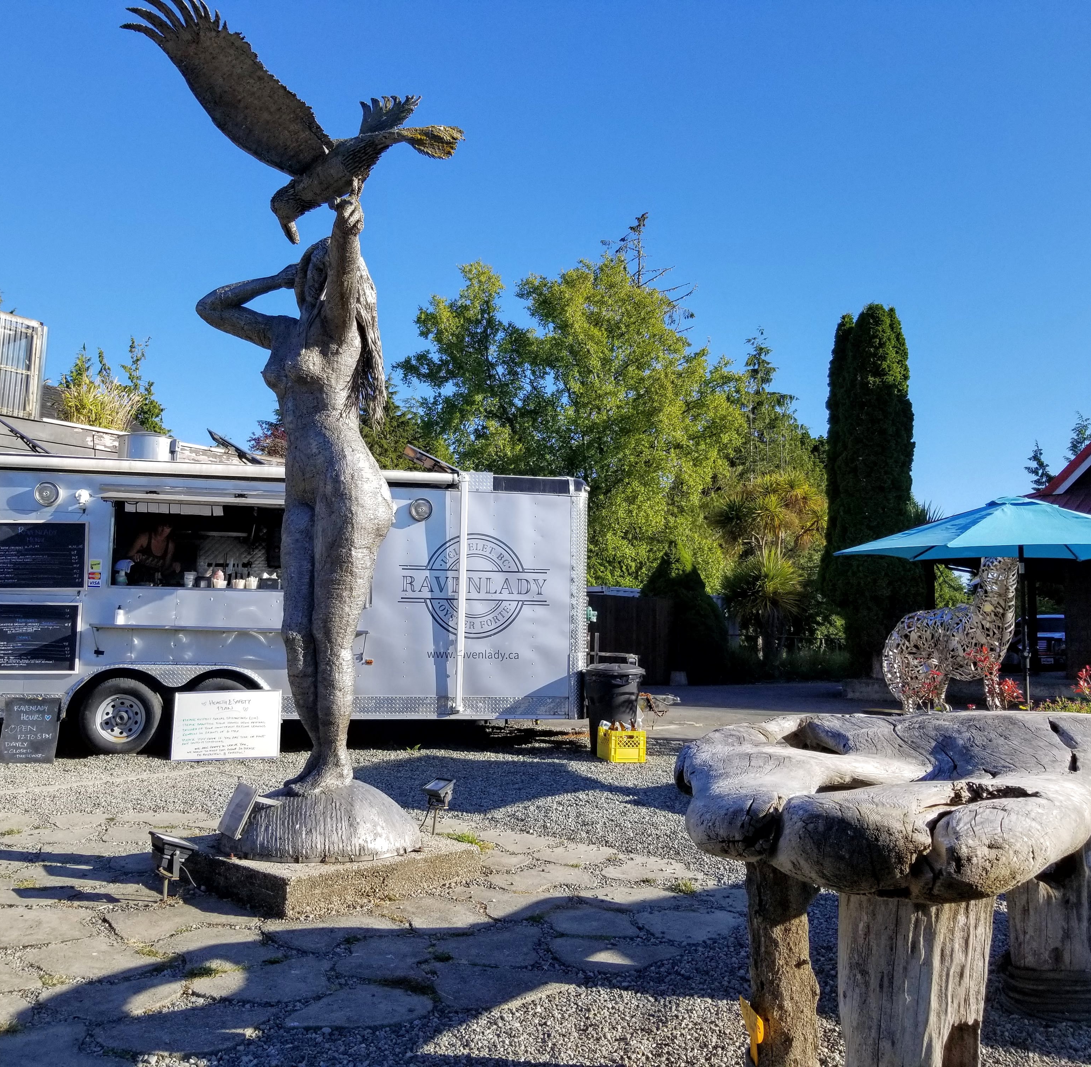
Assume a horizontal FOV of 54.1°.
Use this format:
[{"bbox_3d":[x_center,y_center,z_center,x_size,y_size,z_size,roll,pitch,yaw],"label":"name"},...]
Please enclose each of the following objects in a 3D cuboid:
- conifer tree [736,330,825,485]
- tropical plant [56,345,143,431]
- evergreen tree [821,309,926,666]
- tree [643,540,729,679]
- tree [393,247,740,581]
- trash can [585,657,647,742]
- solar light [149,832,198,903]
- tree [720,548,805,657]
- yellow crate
[{"bbox_3d":[7.151,-1.189,32.593,3.400,9.740,3.400,0,-5,0],"label":"conifer tree"},{"bbox_3d":[-6.254,-2.024,14.951,1.200,1.244,1.100,0,-5,0],"label":"tropical plant"},{"bbox_3d":[6.361,-0.875,20.712,2.150,7.251,2.000,0,-5,0],"label":"evergreen tree"},{"bbox_3d":[2.600,1.468,19.894,1.700,2.675,1.700,0,-5,0],"label":"tree"},{"bbox_3d":[0.675,-1.906,26.578,8.700,10.628,7.500,0,-5,0],"label":"tree"},{"bbox_3d":[0.620,1.626,9.716,0.600,0.850,0.600,0,-5,0],"label":"trash can"},{"bbox_3d":[-1.741,1.557,4.987,0.170,0.322,0.200,4,-6,-41],"label":"solar light"},{"bbox_3d":[4.261,1.434,20.909,1.700,2.286,1.700,0,-5,0],"label":"tree"},{"bbox_3d":[0.678,1.886,9.511,0.330,0.280,0.350,2,-5,-14],"label":"yellow crate"}]

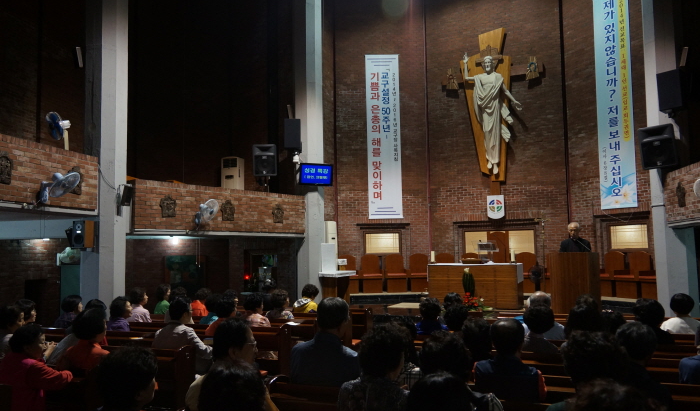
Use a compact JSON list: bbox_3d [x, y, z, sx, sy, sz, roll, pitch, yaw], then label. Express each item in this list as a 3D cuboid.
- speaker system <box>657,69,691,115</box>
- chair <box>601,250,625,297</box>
[{"bbox_3d":[5.557,-1.943,9.323,0.380,0.630,0.360,2,-5,-40],"label":"speaker system"},{"bbox_3d":[5.728,1.522,12.050,0.600,0.980,0.580,2,-5,-34],"label":"chair"}]

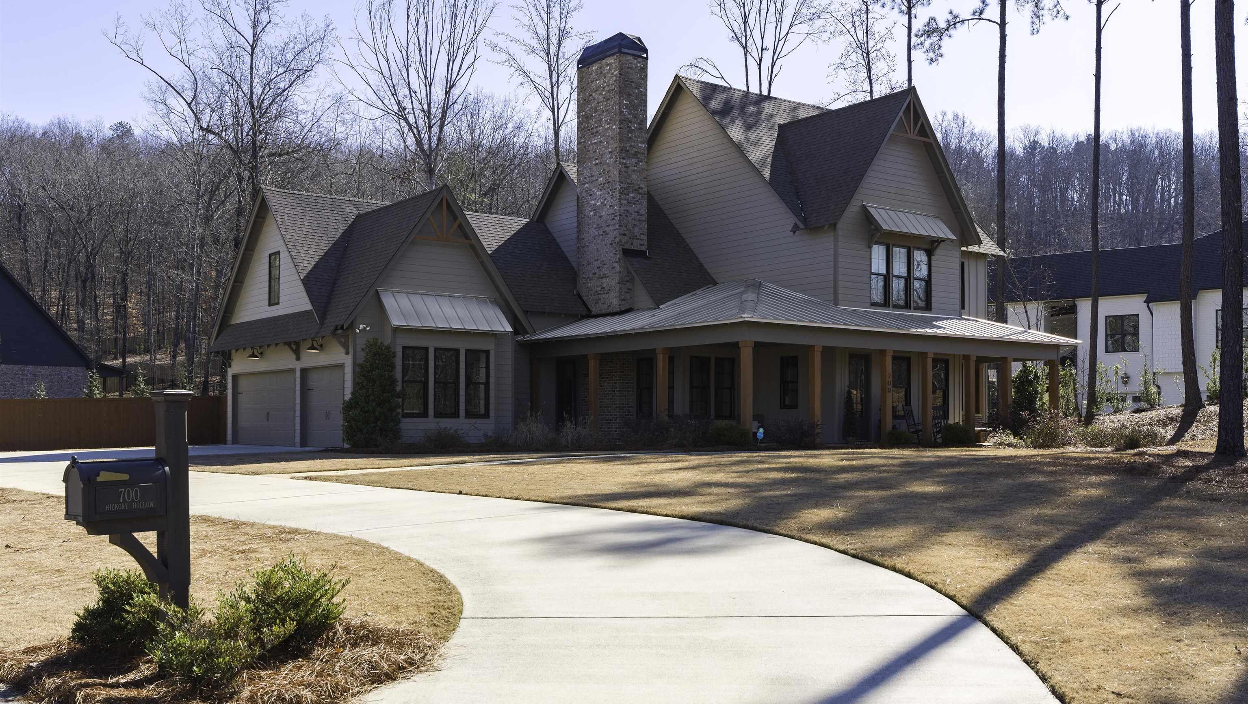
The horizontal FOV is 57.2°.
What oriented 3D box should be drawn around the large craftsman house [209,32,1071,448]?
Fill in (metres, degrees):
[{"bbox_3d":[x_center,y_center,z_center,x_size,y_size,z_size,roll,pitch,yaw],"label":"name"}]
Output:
[{"bbox_3d":[0.397,-3.305,37.440,21.300,12.400,18.800,2,-3,-39],"label":"large craftsman house"}]

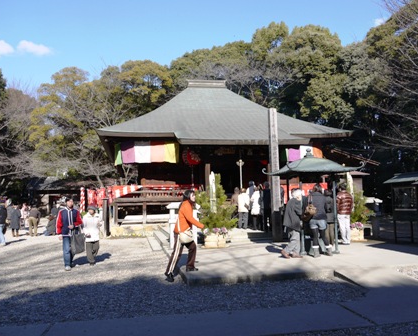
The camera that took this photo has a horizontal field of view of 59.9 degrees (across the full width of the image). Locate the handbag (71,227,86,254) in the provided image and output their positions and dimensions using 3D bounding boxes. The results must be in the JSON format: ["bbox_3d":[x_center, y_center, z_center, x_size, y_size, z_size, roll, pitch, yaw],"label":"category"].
[{"bbox_3d":[-2.953,1.640,8.200,0.360,0.600,0.160,2,-6,-30],"label":"handbag"}]

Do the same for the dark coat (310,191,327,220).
[{"bbox_3d":[2.466,0.849,8.200,0.430,0.670,0.340,-1,-5,6],"label":"dark coat"}]

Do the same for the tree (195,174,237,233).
[{"bbox_3d":[0.219,1.038,10.600,1.150,1.650,1.050,0,-5,-9],"label":"tree"}]

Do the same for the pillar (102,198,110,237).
[{"bbox_3d":[-4.206,2.022,14.800,0.250,1.550,0.250,0,-5,-9],"label":"pillar"}]

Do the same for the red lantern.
[{"bbox_3d":[-0.705,-0.423,14.600,0.800,0.740,0.800,0,-5,-9],"label":"red lantern"}]

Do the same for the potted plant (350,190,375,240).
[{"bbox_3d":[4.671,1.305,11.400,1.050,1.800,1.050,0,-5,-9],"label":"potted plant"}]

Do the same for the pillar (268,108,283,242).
[{"bbox_3d":[2.101,0.221,11.450,0.290,4.100,0.290,0,-5,-9],"label":"pillar"}]

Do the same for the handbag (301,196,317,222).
[{"bbox_3d":[2.219,0.927,8.000,0.360,0.520,0.200,-3,-5,24],"label":"handbag"}]

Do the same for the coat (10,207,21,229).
[{"bbox_3d":[-8.329,2.131,15.600,0.480,0.950,0.360,-1,-5,0],"label":"coat"}]

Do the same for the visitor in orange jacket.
[{"bbox_3d":[-0.461,1.220,6.550,0.700,1.590,0.550,0,-5,-12],"label":"visitor in orange jacket"}]

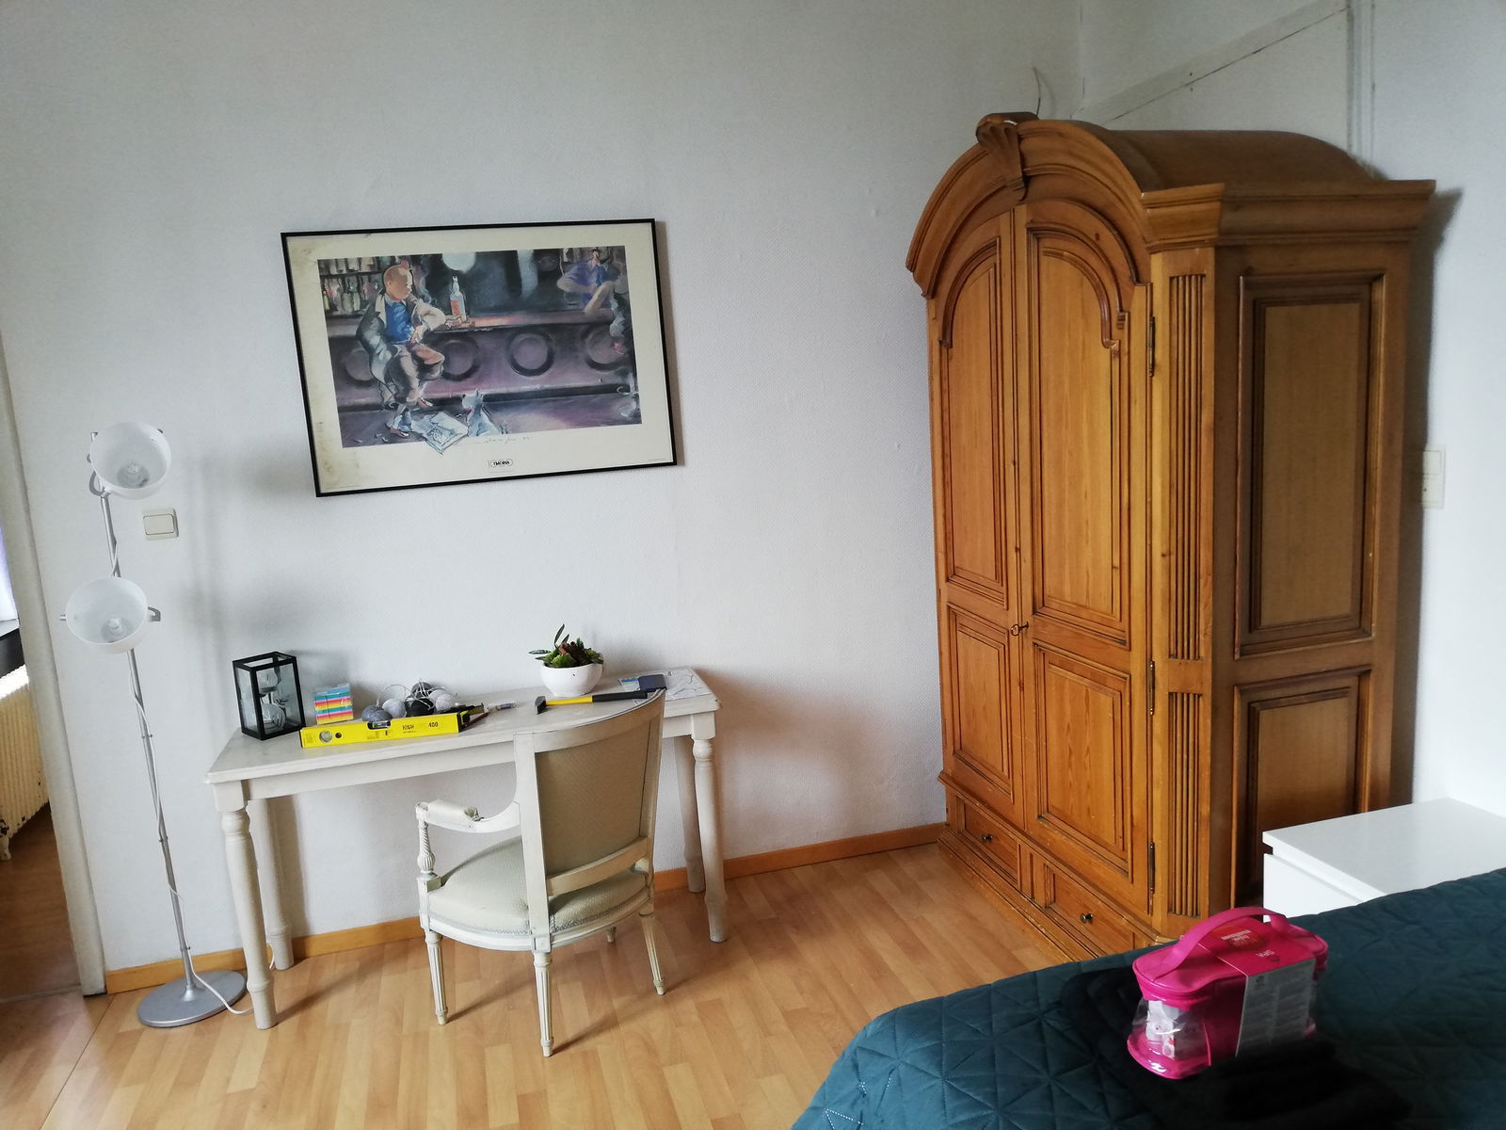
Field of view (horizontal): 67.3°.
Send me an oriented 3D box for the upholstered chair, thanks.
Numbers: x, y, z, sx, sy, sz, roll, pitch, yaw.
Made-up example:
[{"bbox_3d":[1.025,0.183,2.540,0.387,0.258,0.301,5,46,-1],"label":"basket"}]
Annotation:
[{"bbox_3d":[-0.485,0.736,2.873,0.530,0.830,0.580,6,14,44],"label":"upholstered chair"}]

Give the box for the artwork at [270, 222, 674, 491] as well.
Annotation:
[{"bbox_3d":[-0.738,-0.588,3.178,1.007,0.705,0.020,-7,9,-14],"label":"artwork"}]

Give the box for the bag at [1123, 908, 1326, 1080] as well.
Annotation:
[{"bbox_3d":[0.652,0.571,1.543,0.270,0.190,0.115,-7,10,-17],"label":"bag"}]

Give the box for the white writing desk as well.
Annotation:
[{"bbox_3d":[-0.741,0.762,3.183,1.295,0.705,0.405,-6,10,-14],"label":"white writing desk"}]

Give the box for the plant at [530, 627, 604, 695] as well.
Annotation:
[{"bbox_3d":[-0.538,0.273,3.278,0.210,0.200,0.185,-6,10,-14],"label":"plant"}]

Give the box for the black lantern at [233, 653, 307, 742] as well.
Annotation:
[{"bbox_3d":[-1.317,0.355,3.084,0.125,0.200,0.125,5,13,42],"label":"black lantern"}]

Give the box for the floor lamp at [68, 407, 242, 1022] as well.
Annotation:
[{"bbox_3d":[-1.551,0.424,2.917,0.305,1.560,0.310,-7,10,-21],"label":"floor lamp"}]

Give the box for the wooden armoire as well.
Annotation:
[{"bbox_3d":[0.966,-0.052,3.011,0.630,2.155,1.370,-6,10,-15],"label":"wooden armoire"}]

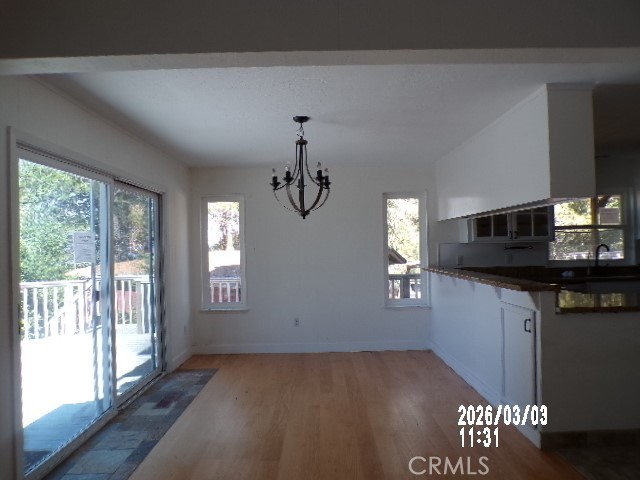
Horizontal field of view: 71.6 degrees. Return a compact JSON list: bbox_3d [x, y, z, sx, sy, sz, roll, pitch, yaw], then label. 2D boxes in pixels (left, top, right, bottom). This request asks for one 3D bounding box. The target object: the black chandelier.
[{"bbox_3d":[-0.145,-0.598,3.677,0.510,0.840,0.510,-1,-1,-1],"label":"black chandelier"}]

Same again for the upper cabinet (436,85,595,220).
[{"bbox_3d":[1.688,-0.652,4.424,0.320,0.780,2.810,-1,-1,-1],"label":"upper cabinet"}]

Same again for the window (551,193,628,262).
[{"bbox_3d":[3.526,-0.165,5.869,1.030,0.870,0.100,-1,-1,-1],"label":"window"}]

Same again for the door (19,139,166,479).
[{"bbox_3d":[-1.709,0.462,3.678,0.130,1.980,2.440,-1,-1,-1],"label":"door"}]

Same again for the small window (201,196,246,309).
[{"bbox_3d":[-1.256,0.163,5.780,0.570,1.460,0.100,-1,-1,-1],"label":"small window"}]

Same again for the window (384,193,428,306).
[{"bbox_3d":[1.134,0.124,5.818,0.560,1.480,0.100,-1,-1,-1],"label":"window"}]

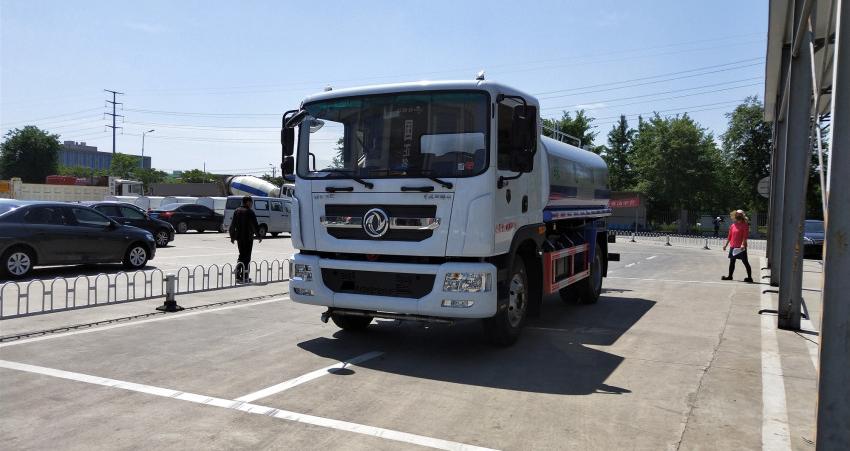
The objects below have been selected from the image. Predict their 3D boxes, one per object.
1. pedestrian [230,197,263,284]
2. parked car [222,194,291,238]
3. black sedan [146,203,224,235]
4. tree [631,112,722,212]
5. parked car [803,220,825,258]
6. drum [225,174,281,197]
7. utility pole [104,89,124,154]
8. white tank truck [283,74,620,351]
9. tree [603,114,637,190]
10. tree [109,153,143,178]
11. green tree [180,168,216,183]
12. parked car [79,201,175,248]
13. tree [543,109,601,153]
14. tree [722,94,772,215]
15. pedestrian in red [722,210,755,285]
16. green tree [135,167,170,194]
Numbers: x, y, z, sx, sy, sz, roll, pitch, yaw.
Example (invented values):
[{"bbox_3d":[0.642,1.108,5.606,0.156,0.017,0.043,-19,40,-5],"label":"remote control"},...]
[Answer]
[{"bbox_3d":[-3.432,0.275,11.800,0.570,1.710,0.400,2,2,23],"label":"pedestrian"},{"bbox_3d":[-6.834,-0.430,27.902,1.620,1.860,4.000,3,2,35],"label":"parked car"},{"bbox_3d":[-11.946,-0.390,31.445,1.770,1.480,4.620,2,2,27],"label":"black sedan"},{"bbox_3d":[22.540,-4.773,55.000,8.200,10.800,8.000,2,2,27],"label":"tree"},{"bbox_3d":[16.102,0.530,25.232,1.800,1.460,4.600,2,2,28],"label":"parked car"},{"bbox_3d":[-13.914,-2.773,49.500,4.800,2.450,2.300,1,2,-4],"label":"drum"},{"bbox_3d":[-96.436,-24.513,190.596,1.000,34.600,7.500,3,3,44],"label":"utility pole"},{"bbox_3d":[1.080,-0.195,9.285,2.560,2.920,7.100,2,2,27],"label":"white tank truck"},{"bbox_3d":[19.211,-5.094,60.000,3.800,11.000,3.800,2,2,27],"label":"tree"},{"bbox_3d":[-35.215,-5.076,72.116,4.300,6.700,4.200,1,2,0],"label":"tree"},{"bbox_3d":[-30.932,-4.911,84.100,5.000,5.800,4.800,1,2,0],"label":"green tree"},{"bbox_3d":[-10.054,-0.009,19.453,1.800,1.470,4.600,2,2,27],"label":"parked car"},{"bbox_3d":[13.528,-5.383,58.193,6.400,11.200,6.200,1,2,0],"label":"tree"},{"bbox_3d":[28.038,-5.139,52.203,6.400,11.800,6.200,1,2,0],"label":"tree"},{"bbox_3d":[7.294,0.464,14.259,0.720,1.680,0.550,2,2,2],"label":"pedestrian in red"},{"bbox_3d":[-33.302,-4.162,75.000,4.300,5.600,4.300,2,2,27],"label":"green tree"}]

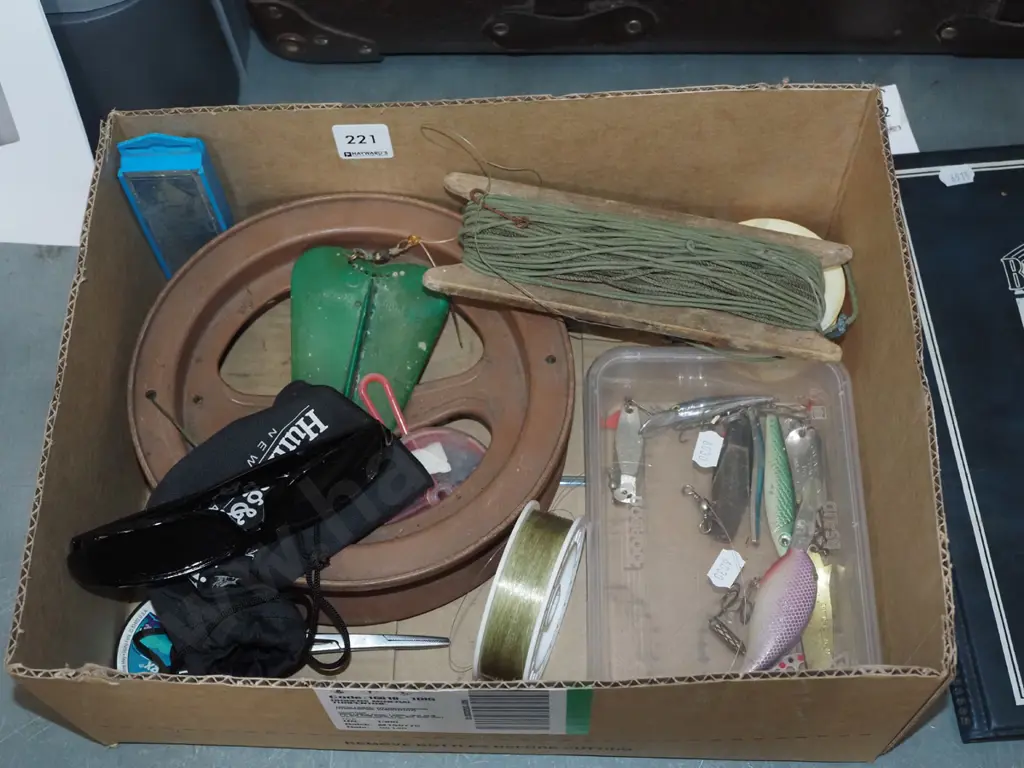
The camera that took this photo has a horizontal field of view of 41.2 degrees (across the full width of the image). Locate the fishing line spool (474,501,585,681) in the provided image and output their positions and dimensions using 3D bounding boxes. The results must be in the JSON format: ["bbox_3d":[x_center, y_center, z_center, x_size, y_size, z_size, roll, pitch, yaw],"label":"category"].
[{"bbox_3d":[0.010,0.085,0.572,0.025,0.086,0.086,18,65,10],"label":"fishing line spool"}]

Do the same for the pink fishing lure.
[{"bbox_3d":[0.117,0.100,0.597,0.025,0.016,0.063,22,66,13],"label":"pink fishing lure"}]

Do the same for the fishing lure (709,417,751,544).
[{"bbox_3d":[0.102,0.044,0.631,0.018,0.008,0.063,8,64,6],"label":"fishing lure"}]

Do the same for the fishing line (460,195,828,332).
[{"bbox_3d":[0.058,-0.055,0.613,0.164,0.020,0.035,11,64,8],"label":"fishing line"}]

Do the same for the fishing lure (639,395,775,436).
[{"bbox_3d":[0.092,0.015,0.642,0.066,0.011,0.013,-14,63,-5],"label":"fishing lure"}]

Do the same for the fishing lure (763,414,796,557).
[{"bbox_3d":[0.123,0.046,0.627,0.015,0.011,0.071,-1,63,2],"label":"fishing lure"}]

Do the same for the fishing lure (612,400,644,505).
[{"bbox_3d":[0.055,0.031,0.640,0.013,0.007,0.053,-1,63,2],"label":"fishing lure"}]

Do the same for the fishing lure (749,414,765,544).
[{"bbox_3d":[0.113,0.043,0.631,0.006,0.008,0.067,2,63,3],"label":"fishing lure"}]

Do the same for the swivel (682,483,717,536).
[{"bbox_3d":[0.085,0.058,0.625,0.008,0.006,0.026,-20,64,-8],"label":"swivel"}]

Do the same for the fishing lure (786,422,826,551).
[{"bbox_3d":[0.135,0.048,0.628,0.017,0.006,0.066,4,63,4],"label":"fishing lure"}]

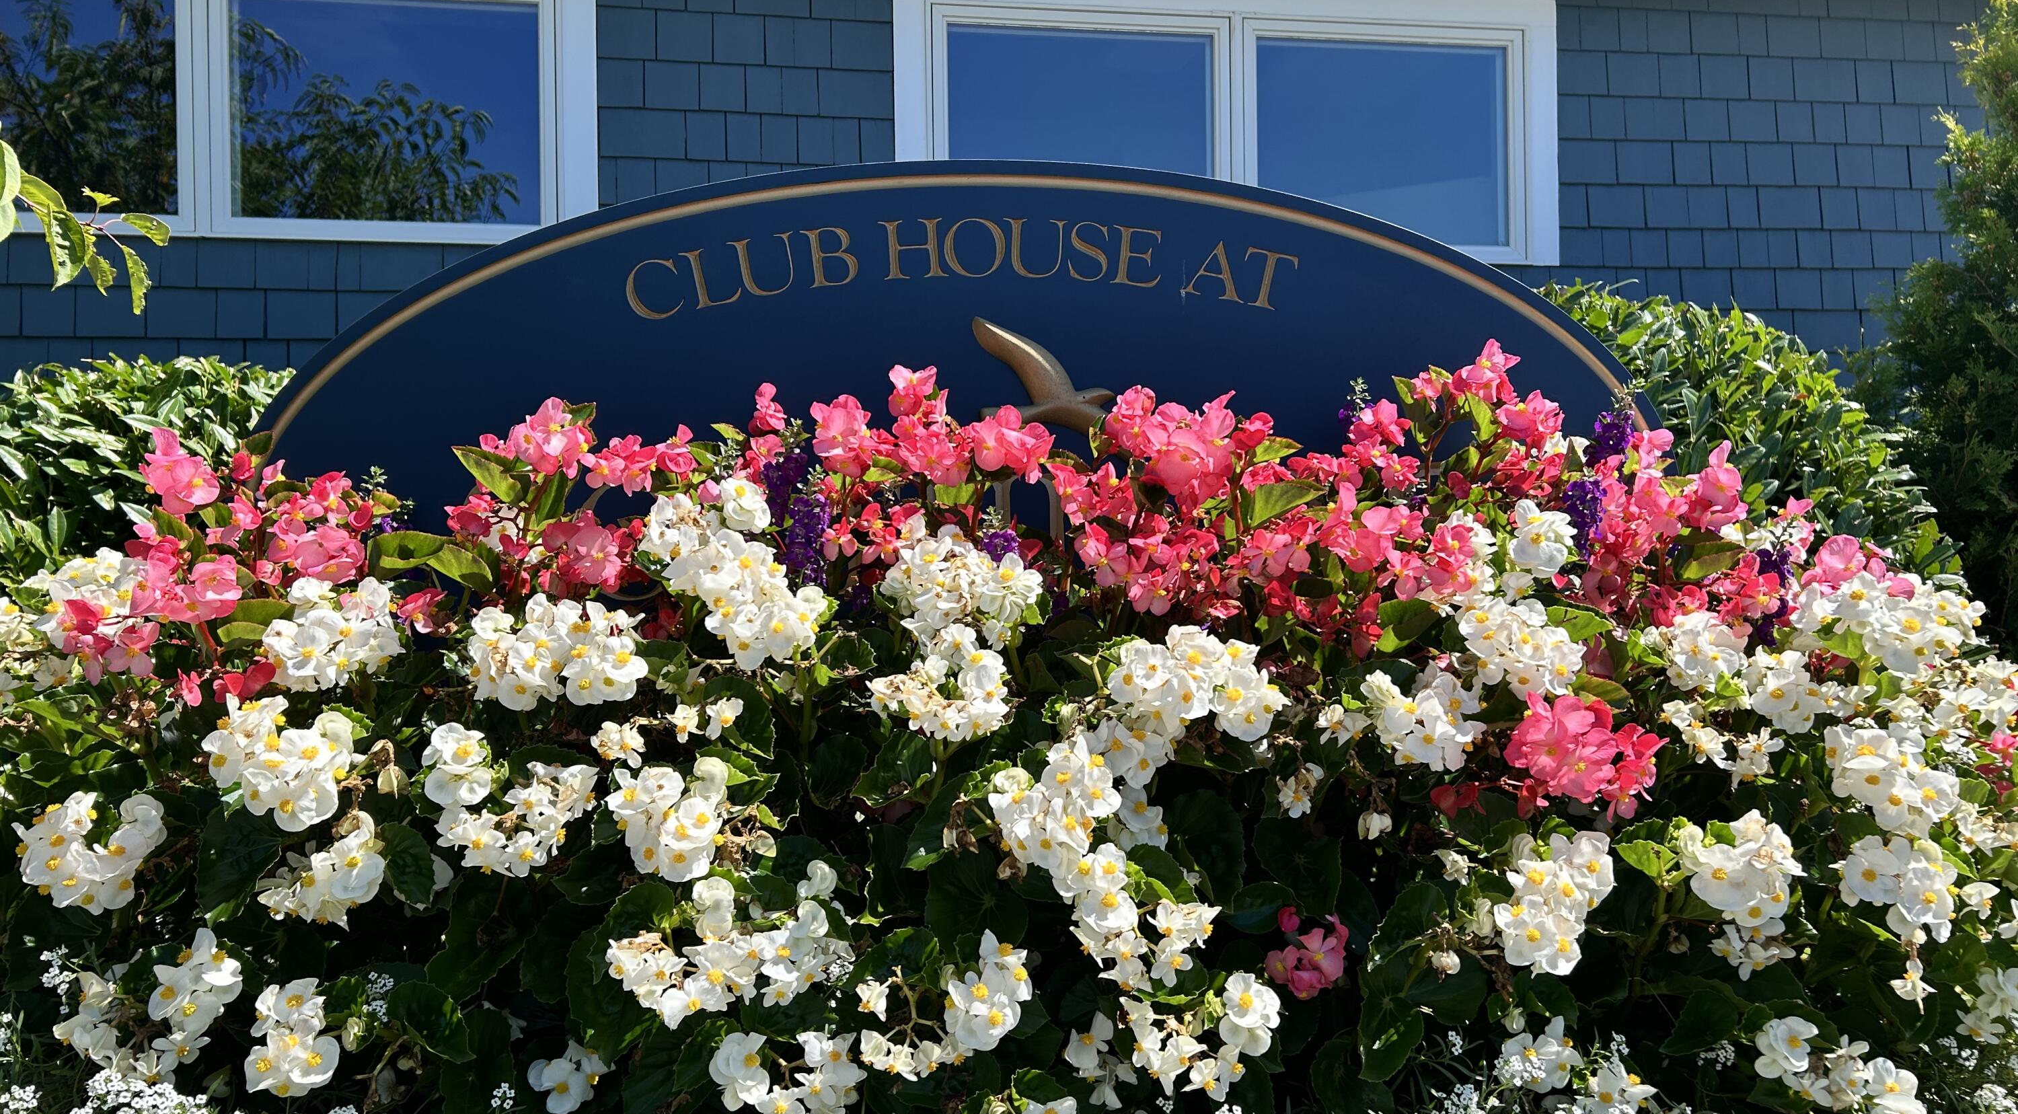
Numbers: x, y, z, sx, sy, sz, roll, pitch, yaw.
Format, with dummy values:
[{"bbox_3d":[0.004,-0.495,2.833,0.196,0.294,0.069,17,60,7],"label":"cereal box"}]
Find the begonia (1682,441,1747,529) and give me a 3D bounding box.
[{"bbox_3d":[0.801,-0.081,1.720,0.067,0.097,0.056,-1,0,10],"label":"begonia"}]

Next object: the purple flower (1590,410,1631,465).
[{"bbox_3d":[0.766,-0.146,1.930,0.054,0.078,0.055,-1,0,9],"label":"purple flower"}]

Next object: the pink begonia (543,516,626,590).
[{"bbox_3d":[-0.519,-0.006,1.850,0.097,0.088,0.085,-1,0,-6],"label":"pink begonia"}]

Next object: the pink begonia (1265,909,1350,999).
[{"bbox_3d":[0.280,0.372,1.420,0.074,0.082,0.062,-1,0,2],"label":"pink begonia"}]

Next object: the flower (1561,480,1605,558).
[{"bbox_3d":[0.705,-0.048,1.860,0.052,0.092,0.055,-1,0,9],"label":"flower"}]

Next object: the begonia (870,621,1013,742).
[{"bbox_3d":[-0.076,0.140,1.700,0.156,0.132,0.120,-1,0,-1],"label":"begonia"}]

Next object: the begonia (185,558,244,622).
[{"bbox_3d":[-0.839,0.034,1.600,0.057,0.065,0.048,-1,0,-20],"label":"begonia"}]

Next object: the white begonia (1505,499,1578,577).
[{"bbox_3d":[0.615,-0.023,1.750,0.080,0.085,0.070,-1,0,8],"label":"white begonia"}]

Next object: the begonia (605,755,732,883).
[{"bbox_3d":[-0.350,0.269,1.560,0.128,0.128,0.110,-1,0,-5],"label":"begonia"}]

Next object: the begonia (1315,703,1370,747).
[{"bbox_3d":[0.330,0.165,1.500,0.049,0.041,0.033,-1,0,3],"label":"begonia"}]

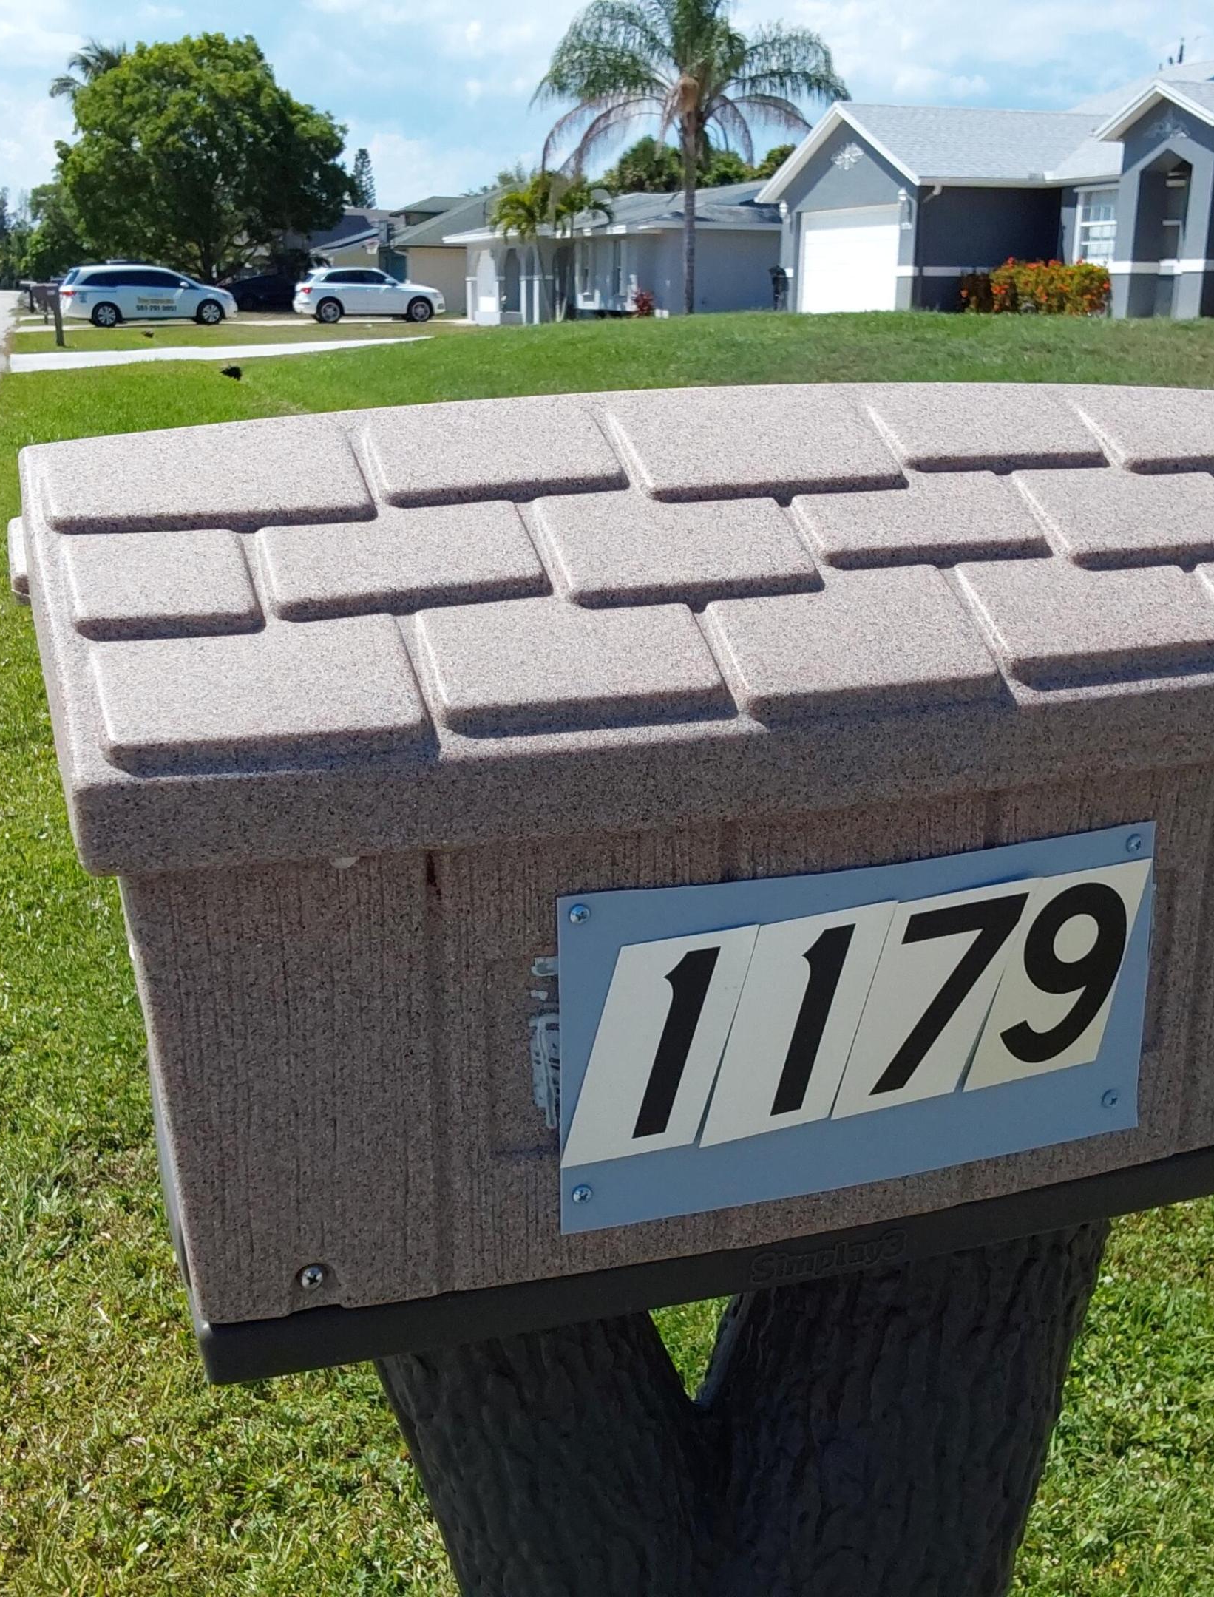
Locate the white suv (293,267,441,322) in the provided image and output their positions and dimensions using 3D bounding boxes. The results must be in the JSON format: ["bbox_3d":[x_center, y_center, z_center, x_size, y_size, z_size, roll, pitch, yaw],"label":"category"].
[{"bbox_3d":[-7.307,-15.584,53.290,4.630,1.650,1.900,-5,17,-17],"label":"white suv"}]

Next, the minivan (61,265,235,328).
[{"bbox_3d":[-13.535,-14.940,51.174,5.150,1.740,2.000,-6,18,-22],"label":"minivan"}]

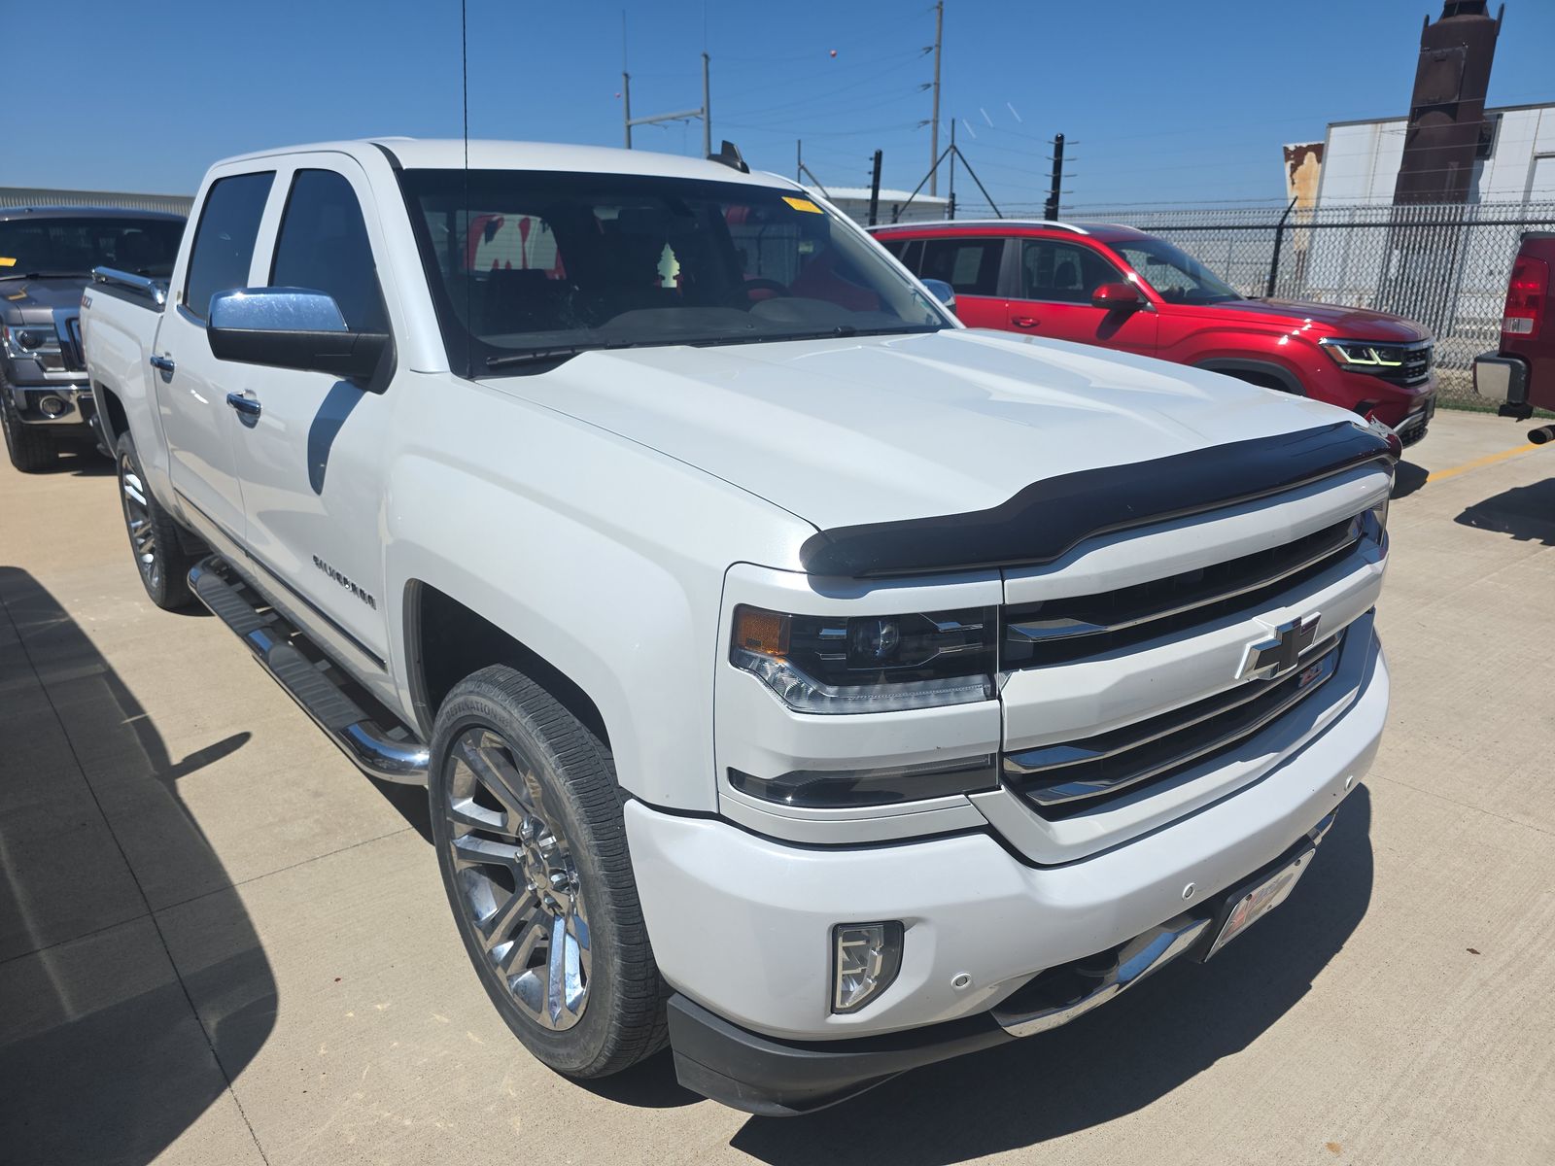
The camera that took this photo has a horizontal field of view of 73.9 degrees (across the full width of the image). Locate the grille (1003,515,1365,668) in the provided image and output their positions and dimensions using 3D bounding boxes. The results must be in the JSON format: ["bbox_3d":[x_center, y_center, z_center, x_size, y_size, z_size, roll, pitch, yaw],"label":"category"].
[{"bbox_3d":[0.787,-0.014,1.762,1.170,0.130,0.170,-14,22,-38],"label":"grille"}]

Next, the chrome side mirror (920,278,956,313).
[{"bbox_3d":[0.528,-0.910,3.469,0.340,0.225,0.220,-14,22,-38],"label":"chrome side mirror"}]

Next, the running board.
[{"bbox_3d":[-1.414,0.184,3.034,0.220,0.120,2.160,-14,22,-38],"label":"running board"}]

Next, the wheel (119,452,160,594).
[{"bbox_3d":[-2.800,-0.300,4.743,0.220,0.610,0.610,-14,23,-38],"label":"wheel"}]

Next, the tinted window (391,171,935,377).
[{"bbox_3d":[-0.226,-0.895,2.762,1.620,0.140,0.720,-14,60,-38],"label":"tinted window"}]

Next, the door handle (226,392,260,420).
[{"bbox_3d":[-1.468,-0.498,2.854,0.060,0.050,0.220,-14,23,-38],"label":"door handle"}]

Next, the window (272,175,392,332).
[{"bbox_3d":[-1.125,-0.840,2.642,0.050,0.490,0.970,11,6,-43],"label":"window"}]

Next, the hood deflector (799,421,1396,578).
[{"bbox_3d":[0.733,-0.182,1.779,1.750,0.130,0.270,-14,22,-38],"label":"hood deflector"}]

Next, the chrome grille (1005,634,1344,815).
[{"bbox_3d":[0.820,0.215,1.883,1.160,0.180,0.150,-14,23,-38],"label":"chrome grille"}]

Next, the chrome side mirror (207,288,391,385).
[{"bbox_3d":[-1.029,-0.534,2.222,0.340,0.225,0.220,-14,22,-38],"label":"chrome side mirror"}]

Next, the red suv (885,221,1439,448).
[{"bbox_3d":[2.390,-1.965,8.270,4.970,1.730,1.990,14,22,36],"label":"red suv"}]

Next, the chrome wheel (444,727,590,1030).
[{"bbox_3d":[-0.416,0.527,2.009,0.230,0.590,0.590,-14,22,-38],"label":"chrome wheel"}]

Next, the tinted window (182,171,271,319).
[{"bbox_3d":[-1.809,-1.094,3.404,0.050,0.490,0.770,11,6,-43],"label":"tinted window"}]

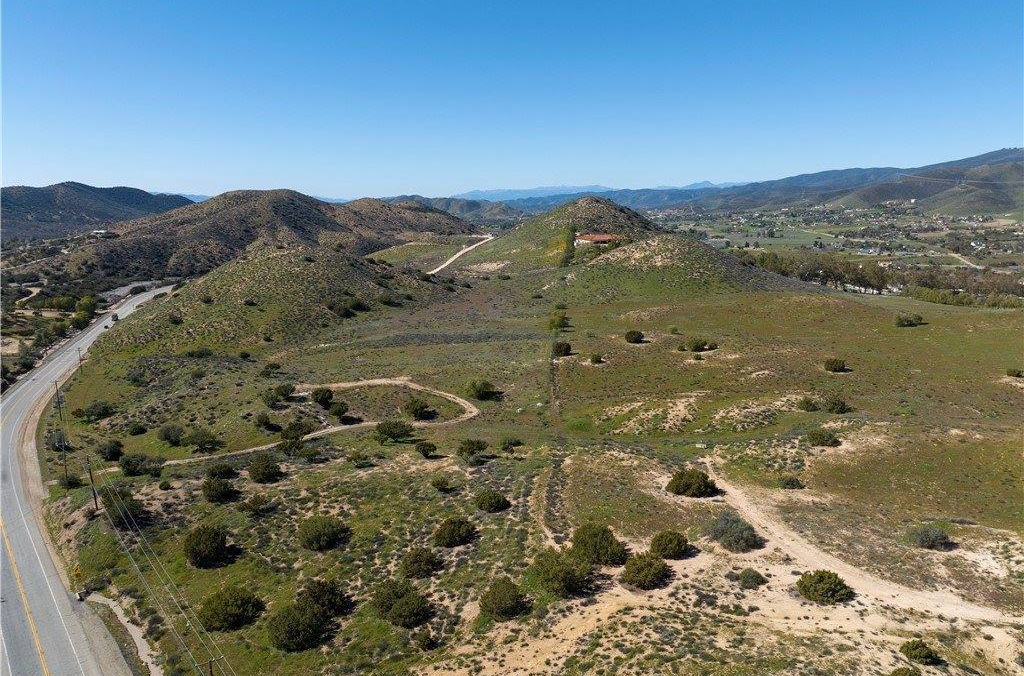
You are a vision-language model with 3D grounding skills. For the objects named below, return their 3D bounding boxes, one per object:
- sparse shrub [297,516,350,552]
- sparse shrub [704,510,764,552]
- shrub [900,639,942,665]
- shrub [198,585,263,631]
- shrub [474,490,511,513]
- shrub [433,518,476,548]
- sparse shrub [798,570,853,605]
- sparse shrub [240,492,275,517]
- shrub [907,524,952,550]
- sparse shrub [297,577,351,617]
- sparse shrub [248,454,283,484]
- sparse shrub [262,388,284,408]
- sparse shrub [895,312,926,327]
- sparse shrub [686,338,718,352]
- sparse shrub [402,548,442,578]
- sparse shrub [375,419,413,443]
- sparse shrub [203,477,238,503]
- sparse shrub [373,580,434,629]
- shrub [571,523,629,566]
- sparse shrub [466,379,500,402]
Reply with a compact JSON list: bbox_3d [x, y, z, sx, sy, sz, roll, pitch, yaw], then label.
[{"bbox_3d":[-28.640,28.970,107.780,7.660,4.740,6.900,0,11,0],"label":"sparse shrub"},{"bbox_3d":[32.200,27.070,102.410,7.980,4.120,7.180,4,11,18],"label":"sparse shrub"},{"bbox_3d":[42.310,32.120,73.210,3.700,1.700,3.100,7,13,32],"label":"shrub"},{"bbox_3d":[-37.350,35.020,93.910,7.610,3.720,6.850,-5,12,-23],"label":"shrub"},{"bbox_3d":[-3.170,25.250,109.560,5.250,3.280,4.730,0,11,-2],"label":"shrub"},{"bbox_3d":[-7.970,26.500,96.630,5.450,3.690,4.900,-1,11,-5],"label":"shrub"},{"bbox_3d":[38.970,30.330,88.180,6.750,3.800,6.080,0,11,0],"label":"sparse shrub"},{"bbox_3d":[-45.190,29.230,125.730,5.470,3.070,4.920,-4,12,-21],"label":"sparse shrub"},{"bbox_3d":[56.510,26.940,96.010,5.680,3.060,4.830,7,13,32],"label":"shrub"},{"bbox_3d":[-24.890,33.430,93.520,6.640,2.990,5.970,-3,11,-16],"label":"sparse shrub"},{"bbox_3d":[-49.960,25.880,143.380,6.250,4.980,5.630,-4,12,-20],"label":"sparse shrub"},{"bbox_3d":[-62.350,15.310,185.420,5.580,4.930,5.020,0,11,0],"label":"sparse shrub"},{"bbox_3d":[150.500,-7.350,268.180,9.540,5.080,8.580,6,12,29],"label":"sparse shrub"},{"bbox_3d":[55.870,1.990,208.590,9.120,3.820,6.840,3,11,15],"label":"sparse shrub"},{"bbox_3d":[-11.770,28.700,90.290,4.580,3.730,4.120,-2,11,-8],"label":"sparse shrub"},{"bbox_3d":[-27.060,20.780,161.700,8.230,4.080,7.400,-2,11,-10],"label":"sparse shrub"},{"bbox_3d":[-47.660,24.850,115.370,5.040,3.890,4.540,-5,12,-23],"label":"sparse shrub"},{"bbox_3d":[-13.370,31.690,87.000,7.020,5.590,6.320,0,11,0],"label":"sparse shrub"},{"bbox_3d":[12.170,27.960,98.440,7.700,3.890,6.930,1,11,7],"label":"shrub"},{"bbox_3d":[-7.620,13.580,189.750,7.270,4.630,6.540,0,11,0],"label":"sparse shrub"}]

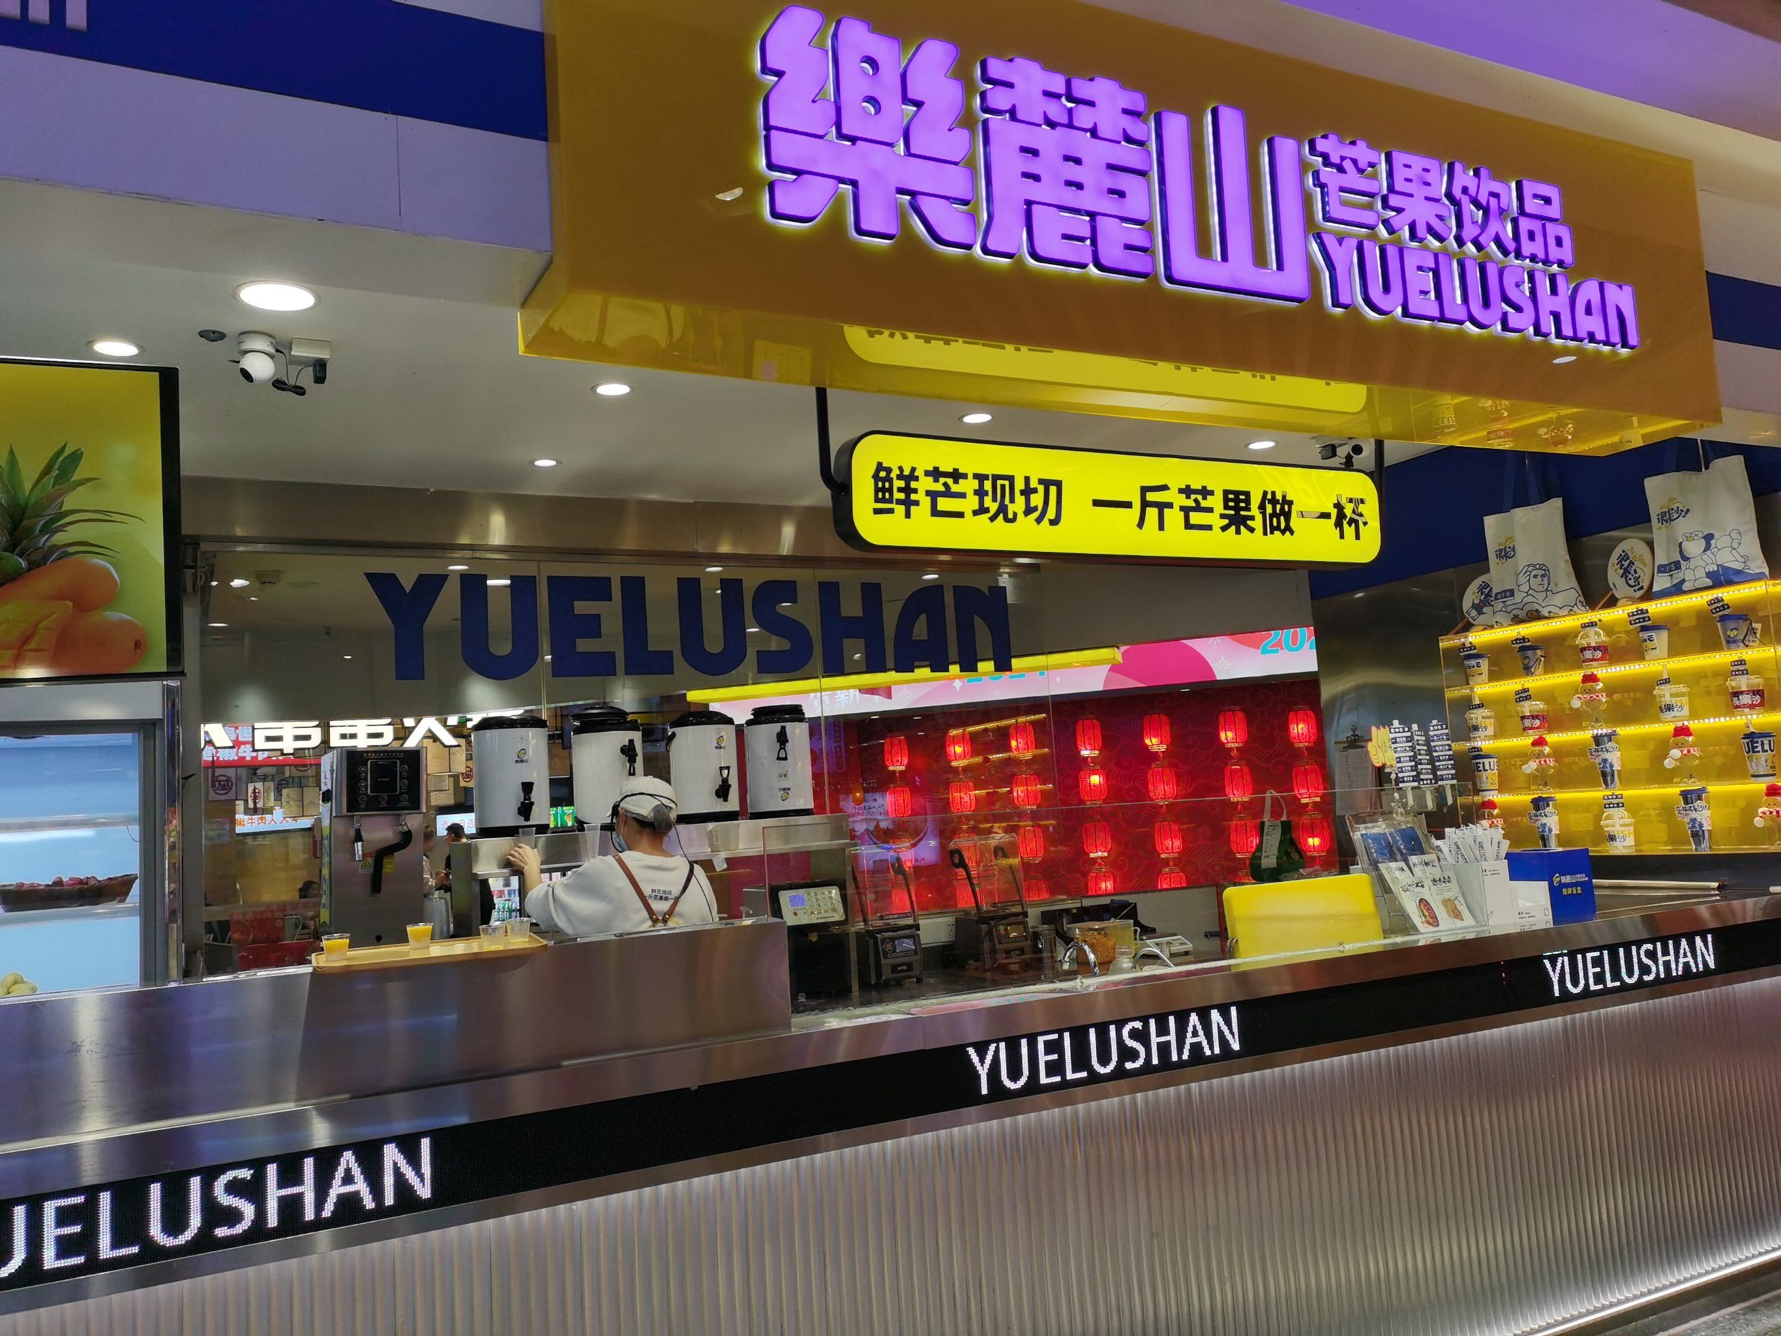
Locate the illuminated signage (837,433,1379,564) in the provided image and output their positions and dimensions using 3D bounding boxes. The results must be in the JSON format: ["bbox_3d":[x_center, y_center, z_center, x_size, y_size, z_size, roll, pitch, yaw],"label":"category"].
[{"bbox_3d":[0.774,-0.501,4.220,2.049,0.335,0.110,-1,-7,-28],"label":"illuminated signage"}]

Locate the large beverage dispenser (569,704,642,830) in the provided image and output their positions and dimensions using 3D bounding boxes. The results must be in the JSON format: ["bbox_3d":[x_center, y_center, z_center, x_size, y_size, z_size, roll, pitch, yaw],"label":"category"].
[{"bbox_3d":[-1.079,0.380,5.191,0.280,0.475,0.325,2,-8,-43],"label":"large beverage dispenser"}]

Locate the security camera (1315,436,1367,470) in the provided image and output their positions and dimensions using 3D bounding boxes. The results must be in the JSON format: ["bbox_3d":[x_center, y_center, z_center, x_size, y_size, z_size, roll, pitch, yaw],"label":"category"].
[{"bbox_3d":[1.735,-0.870,5.155,0.200,0.130,0.110,-6,-6,19],"label":"security camera"}]

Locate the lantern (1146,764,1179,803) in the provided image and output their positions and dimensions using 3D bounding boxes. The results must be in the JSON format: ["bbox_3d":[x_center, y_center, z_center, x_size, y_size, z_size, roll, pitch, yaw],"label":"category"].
[{"bbox_3d":[2.095,0.878,10.300,0.210,0.290,0.210,-7,-7,29],"label":"lantern"}]

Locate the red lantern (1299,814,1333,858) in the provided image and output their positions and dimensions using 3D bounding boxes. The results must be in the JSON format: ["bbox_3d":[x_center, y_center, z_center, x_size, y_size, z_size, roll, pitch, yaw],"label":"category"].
[{"bbox_3d":[3.306,1.302,10.388,0.240,0.345,0.240,-6,-6,19],"label":"red lantern"}]

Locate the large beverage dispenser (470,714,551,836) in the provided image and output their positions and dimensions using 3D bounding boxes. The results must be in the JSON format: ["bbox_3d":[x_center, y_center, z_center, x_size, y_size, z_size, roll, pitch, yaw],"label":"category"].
[{"bbox_3d":[-1.413,0.400,5.014,0.280,0.435,0.325,0,-7,-33],"label":"large beverage dispenser"}]

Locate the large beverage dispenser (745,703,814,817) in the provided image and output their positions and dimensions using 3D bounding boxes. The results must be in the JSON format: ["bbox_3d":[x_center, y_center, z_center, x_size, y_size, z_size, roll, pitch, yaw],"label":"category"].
[{"bbox_3d":[-0.425,0.359,5.207,0.260,0.420,0.310,-3,-6,-12],"label":"large beverage dispenser"}]

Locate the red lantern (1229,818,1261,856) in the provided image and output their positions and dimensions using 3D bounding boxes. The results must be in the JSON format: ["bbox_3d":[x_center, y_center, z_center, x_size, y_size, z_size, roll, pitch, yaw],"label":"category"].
[{"bbox_3d":[2.642,1.264,10.000,0.210,0.290,0.210,-7,-7,29],"label":"red lantern"}]

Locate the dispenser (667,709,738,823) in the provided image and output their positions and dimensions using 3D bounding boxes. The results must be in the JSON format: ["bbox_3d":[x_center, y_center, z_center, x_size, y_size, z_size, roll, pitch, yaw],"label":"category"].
[{"bbox_3d":[-0.730,0.392,5.370,0.280,0.435,0.325,1,-8,-36],"label":"dispenser"}]

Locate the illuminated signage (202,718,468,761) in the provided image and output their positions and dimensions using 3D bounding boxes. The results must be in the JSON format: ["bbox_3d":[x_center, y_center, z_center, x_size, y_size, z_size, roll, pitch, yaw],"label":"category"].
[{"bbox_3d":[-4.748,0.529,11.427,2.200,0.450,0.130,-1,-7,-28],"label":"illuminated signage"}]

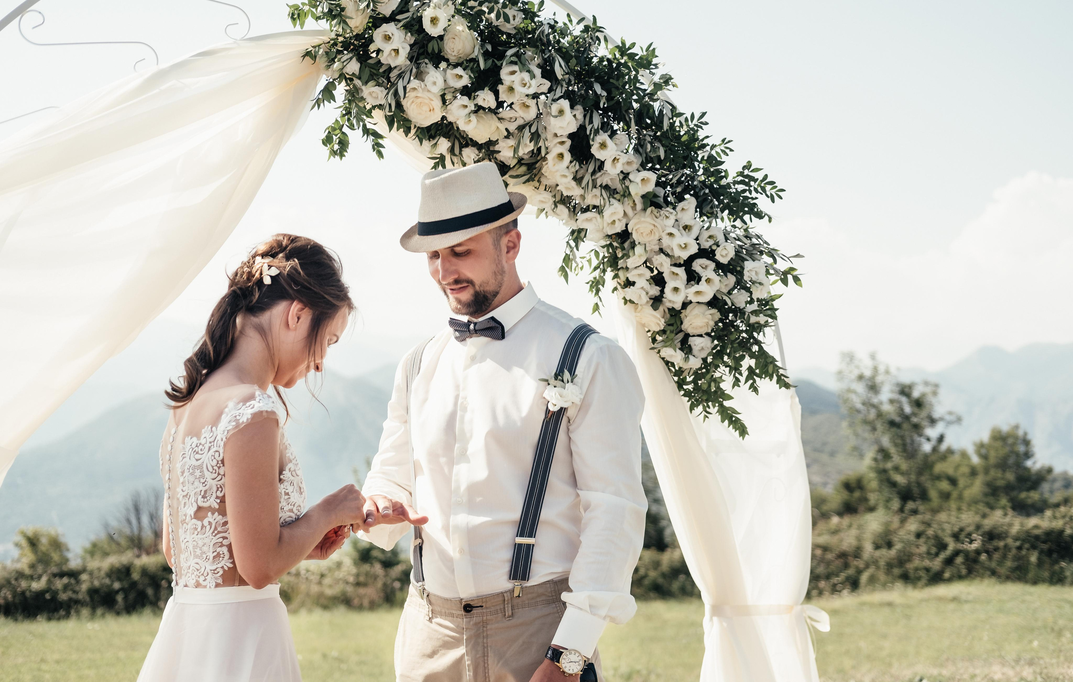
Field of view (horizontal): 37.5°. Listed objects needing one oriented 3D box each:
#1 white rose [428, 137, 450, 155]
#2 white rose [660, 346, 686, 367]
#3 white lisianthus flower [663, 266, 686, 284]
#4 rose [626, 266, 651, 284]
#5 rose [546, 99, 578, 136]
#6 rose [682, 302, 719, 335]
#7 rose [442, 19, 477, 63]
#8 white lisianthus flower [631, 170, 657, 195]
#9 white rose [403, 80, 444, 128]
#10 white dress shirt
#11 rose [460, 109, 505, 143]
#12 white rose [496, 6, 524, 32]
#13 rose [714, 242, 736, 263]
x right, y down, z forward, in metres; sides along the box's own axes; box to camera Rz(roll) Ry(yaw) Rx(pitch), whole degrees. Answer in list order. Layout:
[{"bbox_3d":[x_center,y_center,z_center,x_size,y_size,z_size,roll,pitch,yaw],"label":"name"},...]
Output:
[{"bbox_3d":[-0.219,-0.434,3.520,0.050,0.046,0.047,1,17,-26],"label":"white rose"},{"bbox_3d":[0.293,0.033,3.400,0.058,0.045,0.041,-1,-2,20],"label":"white rose"},{"bbox_3d":[0.315,-0.147,3.580,0.053,0.050,0.043,0,15,0],"label":"white lisianthus flower"},{"bbox_3d":[0.226,-0.146,3.500,0.056,0.046,0.046,0,30,0],"label":"rose"},{"bbox_3d":[0.055,-0.481,3.400,0.072,0.081,0.065,0,-2,0],"label":"rose"},{"bbox_3d":[0.360,-0.050,3.480,0.085,0.075,0.070,0,30,0],"label":"rose"},{"bbox_3d":[-0.169,-0.662,3.480,0.075,0.093,0.070,-1,-2,14],"label":"rose"},{"bbox_3d":[0.244,-0.358,3.580,0.056,0.055,0.047,1,20,-23],"label":"white lisianthus flower"},{"bbox_3d":[-0.254,-0.524,3.500,0.091,0.097,0.075,0,12,-3],"label":"white rose"},{"bbox_3d":[-0.059,0.228,2.820,0.520,0.670,0.370,-1,-3,28],"label":"white dress shirt"},{"bbox_3d":[-0.114,-0.474,3.500,0.092,0.078,0.072,0,32,-7],"label":"rose"},{"bbox_3d":[-0.063,-0.722,3.550,0.066,0.058,0.050,0,6,-9],"label":"white rose"},{"bbox_3d":[0.409,-0.190,3.420,0.047,0.045,0.041,0,-2,-10],"label":"rose"}]

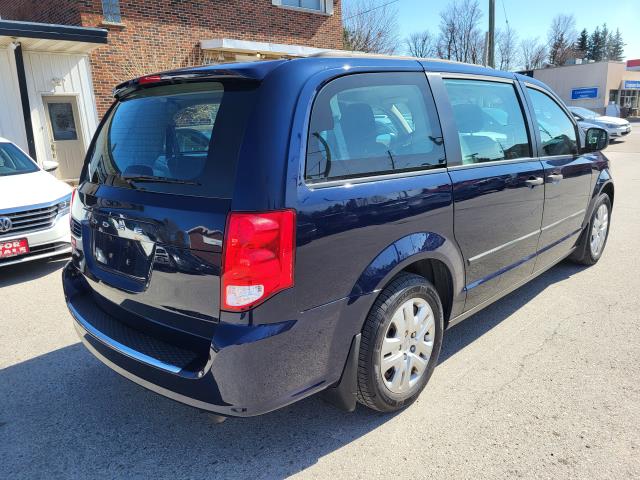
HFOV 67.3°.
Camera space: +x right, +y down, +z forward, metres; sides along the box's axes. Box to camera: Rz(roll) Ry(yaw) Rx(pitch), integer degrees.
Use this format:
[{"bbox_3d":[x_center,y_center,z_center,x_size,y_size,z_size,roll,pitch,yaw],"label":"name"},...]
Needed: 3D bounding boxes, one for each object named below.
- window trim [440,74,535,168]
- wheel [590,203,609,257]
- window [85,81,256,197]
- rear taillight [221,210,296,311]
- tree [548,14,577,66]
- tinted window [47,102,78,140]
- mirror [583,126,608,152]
[{"bbox_3d":[0.924,-0.643,2.590,1.070,0.480,0.080,-16,4,-44],"label":"window trim"},{"bbox_3d":[2.533,-0.098,4.460,0.150,0.465,0.465,11,19,43],"label":"wheel"},{"bbox_3d":[-0.751,-0.457,2.179,1.420,0.490,0.120,11,-7,43],"label":"window"},{"bbox_3d":[-0.216,0.078,1.617,0.240,0.380,0.210,11,19,43],"label":"rear taillight"},{"bbox_3d":[26.341,-18.714,52.000,3.100,10.300,3.100,4,15,26],"label":"tree"},{"bbox_3d":[-6.482,-2.975,12.100,0.590,0.940,0.050,-12,16,-35],"label":"tinted window"},{"bbox_3d":[2.071,-0.745,3.575,0.200,0.190,0.130,11,19,43],"label":"mirror"}]

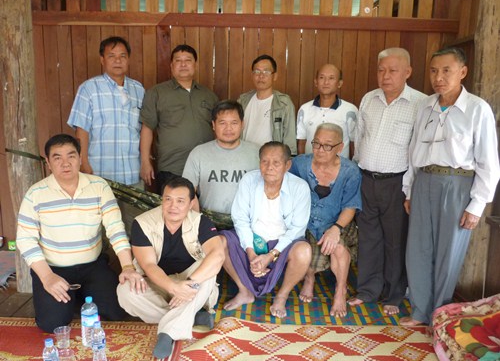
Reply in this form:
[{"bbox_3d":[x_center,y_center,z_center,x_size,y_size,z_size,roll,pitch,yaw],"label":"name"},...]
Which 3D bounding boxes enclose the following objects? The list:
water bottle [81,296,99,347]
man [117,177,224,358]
[{"bbox_3d":[-0.851,0.745,2.523,0.088,0.260,0.088,1,10,0],"label":"water bottle"},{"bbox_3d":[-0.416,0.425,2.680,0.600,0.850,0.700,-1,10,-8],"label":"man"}]

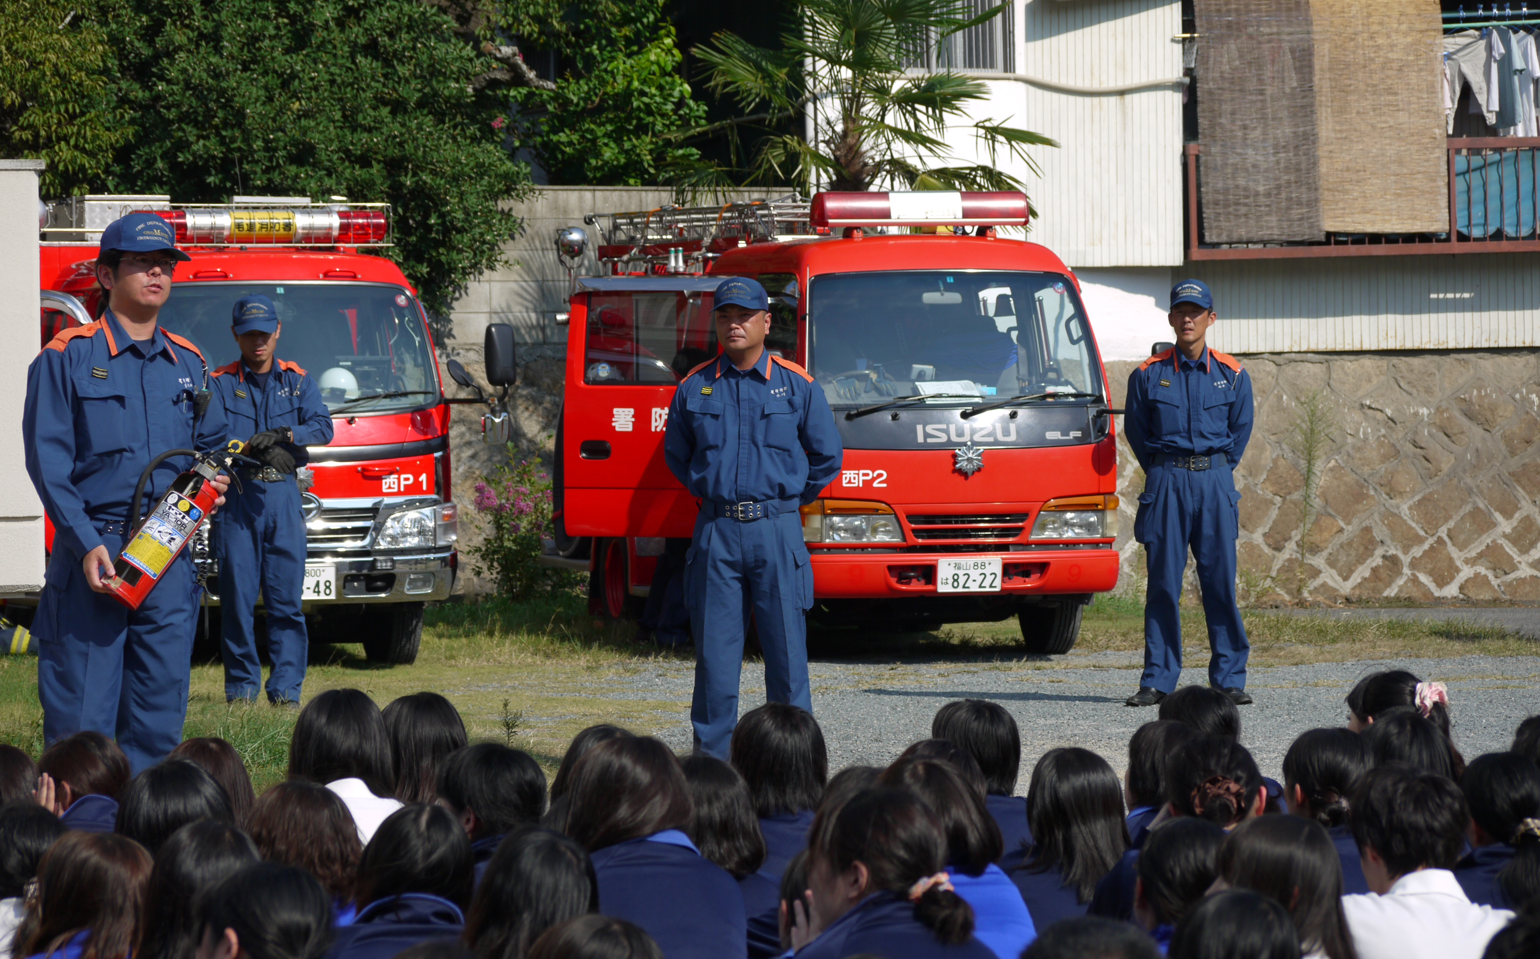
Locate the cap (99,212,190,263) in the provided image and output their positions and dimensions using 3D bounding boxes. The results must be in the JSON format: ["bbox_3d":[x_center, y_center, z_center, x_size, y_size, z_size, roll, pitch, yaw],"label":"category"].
[{"bbox_3d":[-1.590,-0.614,16.250,0.180,0.130,0.260,0,1,-34],"label":"cap"}]

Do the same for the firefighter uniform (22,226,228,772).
[{"bbox_3d":[-1.639,0.204,16.300,0.530,1.730,0.380,0,1,-25],"label":"firefighter uniform"}]

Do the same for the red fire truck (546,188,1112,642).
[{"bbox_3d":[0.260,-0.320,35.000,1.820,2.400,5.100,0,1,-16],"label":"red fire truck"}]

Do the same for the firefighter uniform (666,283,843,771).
[{"bbox_3d":[-0.060,0.176,22.000,0.600,1.730,0.380,0,1,9],"label":"firefighter uniform"}]

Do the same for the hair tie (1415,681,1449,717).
[{"bbox_3d":[1.530,0.507,14.800,0.078,0.080,0.060,0,1,-20],"label":"hair tie"}]

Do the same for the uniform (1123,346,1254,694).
[{"bbox_3d":[1.754,0.169,26.800,0.550,1.460,0.340,0,1,-2],"label":"uniform"}]

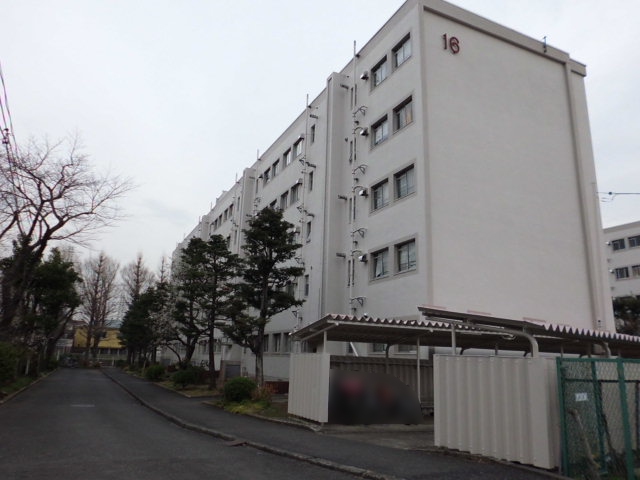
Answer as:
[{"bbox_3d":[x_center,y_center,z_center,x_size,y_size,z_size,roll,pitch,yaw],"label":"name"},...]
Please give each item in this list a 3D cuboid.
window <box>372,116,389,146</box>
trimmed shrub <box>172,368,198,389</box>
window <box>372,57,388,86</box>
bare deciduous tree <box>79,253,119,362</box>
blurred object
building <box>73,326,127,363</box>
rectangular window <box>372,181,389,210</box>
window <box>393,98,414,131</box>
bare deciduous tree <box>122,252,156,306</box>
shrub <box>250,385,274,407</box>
[{"bbox_3d":[2.372,-4.135,18.682,0.160,1.027,1.166,8,-16,-25],"label":"window"},{"bbox_3d":[-6.196,6.374,22.315,1.213,0.835,1.213,8,-15,-24],"label":"trimmed shrub"},{"bbox_3d":[2.437,-6.654,19.321,0.160,1.027,1.166,8,-16,-25],"label":"window"},{"bbox_3d":[-26.217,8.116,56.950,4.333,13.583,4.333,8,-15,-24],"label":"bare deciduous tree"},{"bbox_3d":[1.446,4.423,13.500,2.500,1.200,1.400,8,-16,-25],"label":"blurred object"},{"bbox_3d":[-30.538,14.947,67.448,7.625,5.159,7.000,8,-15,-24],"label":"building"},{"bbox_3d":[2.350,-1.661,18.438,0.140,1.050,1.220,8,-15,-24],"label":"rectangular window"},{"bbox_3d":[3.055,-4.455,17.351,0.160,1.027,1.187,8,-16,-25],"label":"window"},{"bbox_3d":[-23.147,8.562,59.229,4.600,14.399,4.600,7,-15,-20],"label":"bare deciduous tree"},{"bbox_3d":[-2.034,5.448,17.193,0.850,0.780,0.800,3,-14,-6],"label":"shrub"}]

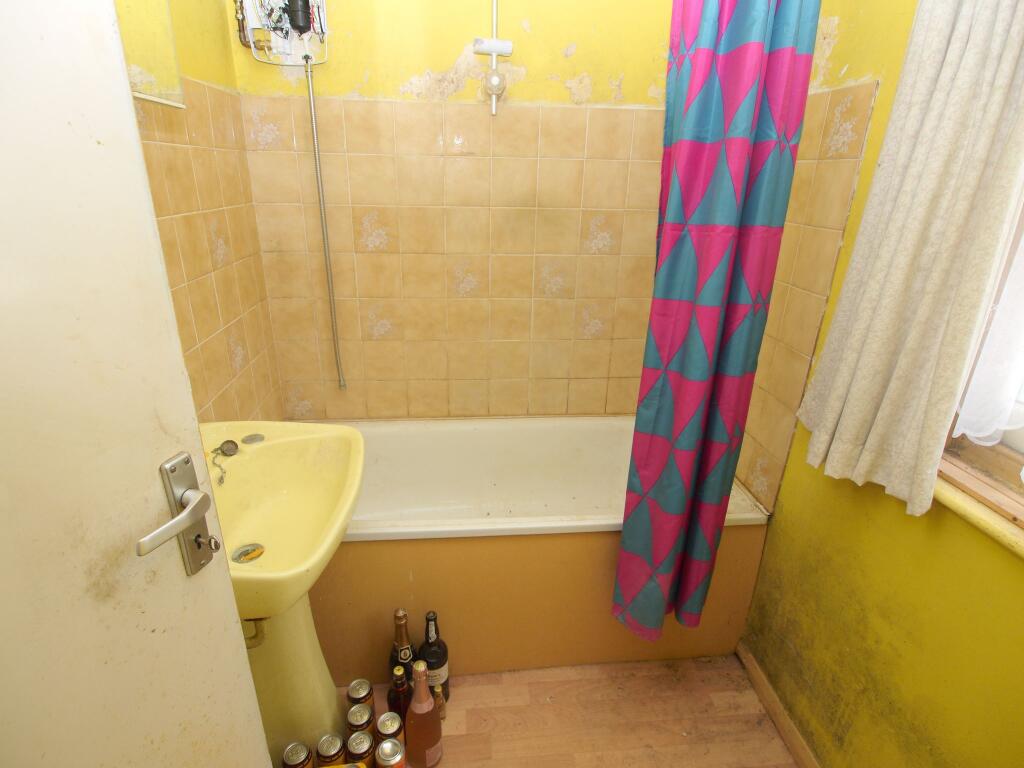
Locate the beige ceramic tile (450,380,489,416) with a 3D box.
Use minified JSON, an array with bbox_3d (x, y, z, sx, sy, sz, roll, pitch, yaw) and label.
[{"bbox_3d":[-0.160,0.051,2.013,0.150,0.150,0.010,-1,22,-5],"label":"beige ceramic tile"}]

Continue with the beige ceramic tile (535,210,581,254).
[{"bbox_3d":[0.158,-0.518,1.824,0.151,0.151,0.009,-1,21,-5],"label":"beige ceramic tile"}]

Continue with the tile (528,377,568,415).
[{"bbox_3d":[0.143,0.048,2.040,0.150,0.150,0.010,-1,22,-5],"label":"tile"}]

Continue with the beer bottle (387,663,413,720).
[{"bbox_3d":[-0.287,0.839,1.392,0.068,0.245,0.068,-1,22,-5],"label":"beer bottle"}]

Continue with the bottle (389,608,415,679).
[{"bbox_3d":[-0.297,0.748,1.468,0.085,0.312,0.085,-1,21,-5],"label":"bottle"}]

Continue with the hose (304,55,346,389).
[{"bbox_3d":[-0.597,-0.462,1.721,0.025,1.030,0.025,-1,21,-5],"label":"hose"}]

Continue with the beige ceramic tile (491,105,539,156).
[{"bbox_3d":[0.013,-0.805,1.705,0.151,0.151,0.010,-1,22,-5],"label":"beige ceramic tile"}]

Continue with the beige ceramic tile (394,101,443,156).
[{"bbox_3d":[-0.291,-0.795,1.665,0.150,0.150,0.010,-1,21,-5],"label":"beige ceramic tile"}]

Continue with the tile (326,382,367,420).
[{"bbox_3d":[-0.614,0.057,1.972,0.150,0.150,0.010,-1,21,-5],"label":"tile"}]

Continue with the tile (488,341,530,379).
[{"bbox_3d":[-0.005,-0.090,1.967,0.150,0.150,0.010,-1,21,-5],"label":"tile"}]

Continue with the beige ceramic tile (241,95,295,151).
[{"bbox_3d":[-0.745,-0.791,1.627,0.150,0.150,0.010,-1,21,-5],"label":"beige ceramic tile"}]

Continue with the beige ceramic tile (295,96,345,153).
[{"bbox_3d":[-0.593,-0.792,1.638,0.150,0.150,0.010,-1,22,-5],"label":"beige ceramic tile"}]

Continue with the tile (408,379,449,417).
[{"bbox_3d":[-0.314,0.058,2.017,0.151,0.151,0.010,-1,22,-5],"label":"tile"}]

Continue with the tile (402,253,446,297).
[{"bbox_3d":[-0.301,-0.370,1.832,0.150,0.150,0.010,-1,21,-5],"label":"tile"}]

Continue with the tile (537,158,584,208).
[{"bbox_3d":[0.161,-0.659,1.762,0.150,0.150,0.010,-1,22,-5],"label":"tile"}]

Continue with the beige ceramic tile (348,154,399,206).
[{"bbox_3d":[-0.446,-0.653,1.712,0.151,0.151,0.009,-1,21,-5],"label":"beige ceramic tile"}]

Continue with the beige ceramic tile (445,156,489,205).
[{"bbox_3d":[-0.142,-0.655,1.734,0.150,0.150,0.010,-1,22,-5],"label":"beige ceramic tile"}]

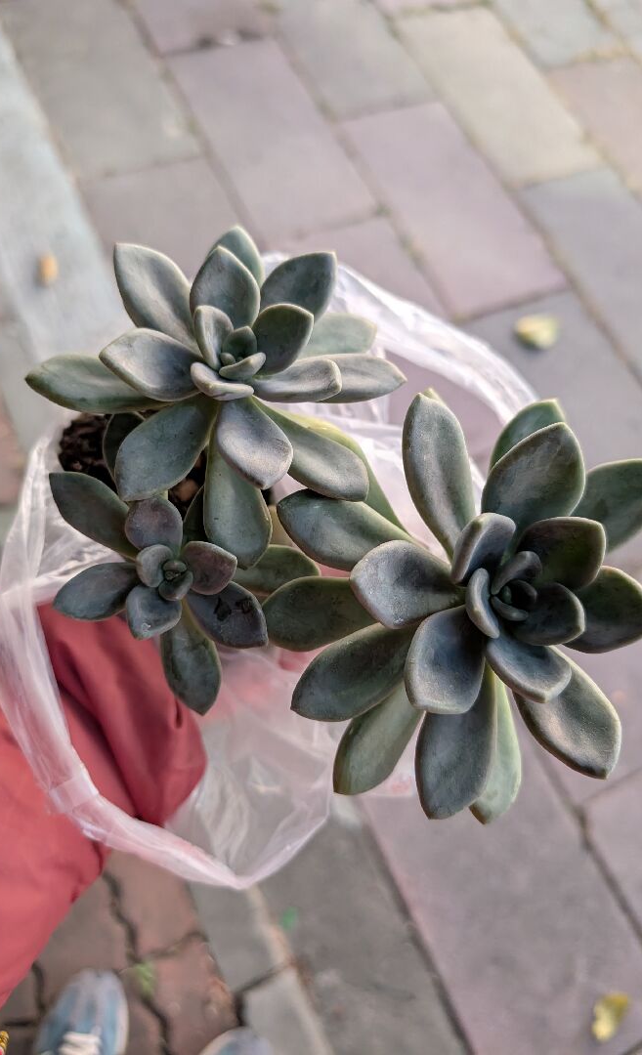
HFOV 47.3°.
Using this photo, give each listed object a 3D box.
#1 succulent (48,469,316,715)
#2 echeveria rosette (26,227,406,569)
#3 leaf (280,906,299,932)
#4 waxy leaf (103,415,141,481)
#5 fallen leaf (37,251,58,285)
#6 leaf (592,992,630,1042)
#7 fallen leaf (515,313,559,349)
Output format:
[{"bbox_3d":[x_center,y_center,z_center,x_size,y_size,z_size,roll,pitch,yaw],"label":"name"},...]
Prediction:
[{"bbox_3d":[-0.061,0.025,0.305,0.102,0.060,0.102,0,68,-10],"label":"succulent"},{"bbox_3d":[-0.039,-0.055,0.295,0.148,0.085,0.148,0,68,-10],"label":"echeveria rosette"},{"bbox_3d":[-0.042,0.519,0.972,0.018,0.008,0.028,22,66,0],"label":"leaf"},{"bbox_3d":[-0.086,-0.035,0.320,0.022,0.016,0.034,13,66,-4],"label":"waxy leaf"},{"bbox_3d":[-0.487,-0.463,1.308,0.027,0.012,0.055,-4,68,-11],"label":"fallen leaf"},{"bbox_3d":[0.389,0.655,0.988,0.066,0.014,0.038,-40,79,-22],"label":"leaf"},{"bbox_3d":[0.424,-0.384,1.430,0.084,0.018,0.060,-3,68,-11],"label":"fallen leaf"}]

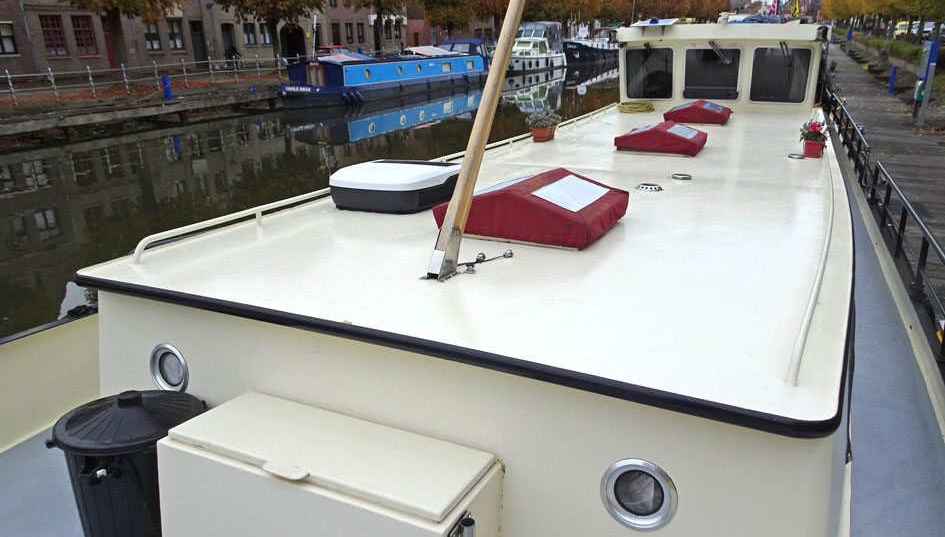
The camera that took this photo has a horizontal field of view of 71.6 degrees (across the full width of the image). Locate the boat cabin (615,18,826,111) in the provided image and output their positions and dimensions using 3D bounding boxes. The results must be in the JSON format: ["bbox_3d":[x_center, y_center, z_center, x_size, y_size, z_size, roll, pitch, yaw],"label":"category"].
[{"bbox_3d":[5.053,-4.118,13.104,3.654,1.549,3.000,8,22,25],"label":"boat cabin"}]

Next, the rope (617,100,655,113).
[{"bbox_3d":[2.841,-2.791,11.344,0.560,0.120,0.500,9,22,24],"label":"rope"}]

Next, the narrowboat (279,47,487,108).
[{"bbox_3d":[-3.952,-10.724,35.144,3.400,2.350,15.600,9,23,28],"label":"narrowboat"}]

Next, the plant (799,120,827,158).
[{"bbox_3d":[3.798,-1.462,7.261,0.280,0.408,0.280,8,22,25],"label":"plant"}]

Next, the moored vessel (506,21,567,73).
[{"bbox_3d":[3.804,-16.130,47.598,3.500,3.500,10.000,8,22,25],"label":"moored vessel"}]

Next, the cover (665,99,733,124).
[{"bbox_3d":[3.469,-2.405,10.079,0.858,0.267,0.963,9,22,24],"label":"cover"}]

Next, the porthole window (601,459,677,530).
[{"bbox_3d":[0.464,0.640,1.838,0.221,0.221,0.040,8,12,25],"label":"porthole window"}]

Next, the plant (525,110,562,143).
[{"bbox_3d":[0.896,-1.762,8.099,0.380,0.335,0.360,9,20,24],"label":"plant"}]

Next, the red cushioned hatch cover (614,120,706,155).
[{"bbox_3d":[2.145,-1.474,7.387,0.858,0.267,0.963,9,20,24],"label":"red cushioned hatch cover"}]

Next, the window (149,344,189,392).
[{"bbox_3d":[-1.200,0.401,2.587,0.212,0.212,0.040,9,11,23],"label":"window"}]

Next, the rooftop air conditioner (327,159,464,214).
[{"bbox_3d":[-0.472,-0.602,4.681,0.652,0.231,0.905,7,19,23],"label":"rooftop air conditioner"}]

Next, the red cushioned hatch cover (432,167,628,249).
[{"bbox_3d":[0.366,-0.401,3.896,0.896,0.270,0.896,8,19,25],"label":"red cushioned hatch cover"}]

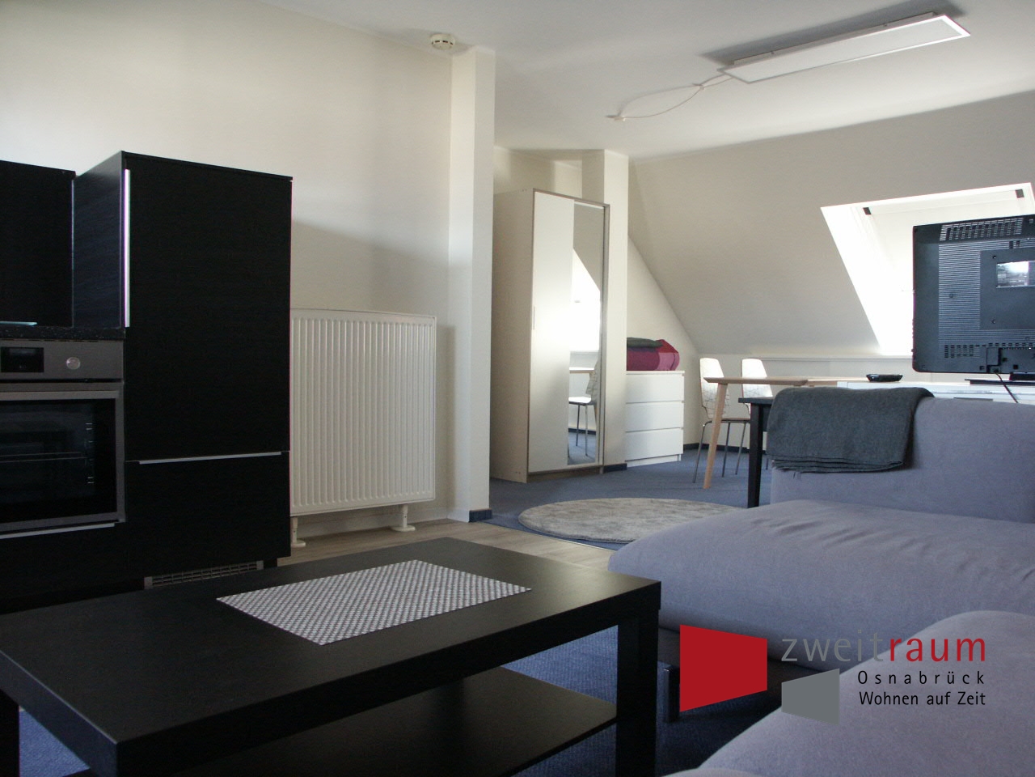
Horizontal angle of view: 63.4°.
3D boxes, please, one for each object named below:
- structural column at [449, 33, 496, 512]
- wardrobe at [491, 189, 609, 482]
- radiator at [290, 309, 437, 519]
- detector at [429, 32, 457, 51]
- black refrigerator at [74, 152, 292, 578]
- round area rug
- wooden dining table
[{"bbox_3d":[-0.242,-0.528,4.411,0.158,2.435,0.178,-1,2,-41],"label":"structural column"},{"bbox_3d":[0.174,-0.369,6.251,0.554,2.029,0.842,2,2,44],"label":"wardrobe"},{"bbox_3d":[-0.771,0.103,3.933,0.871,0.921,0.109,-1,2,-41],"label":"radiator"},{"bbox_3d":[-0.367,-1.713,4.133,0.114,0.047,0.114,1,2,0],"label":"detector"},{"bbox_3d":[-1.276,-0.041,3.184,0.604,1.499,0.604,-1,2,-41],"label":"black refrigerator"},{"bbox_3d":[0.711,0.688,4.390,1.346,0.030,1.346,1,2,0],"label":"round area rug"},{"bbox_3d":[2.019,0.306,5.982,0.752,0.742,1.366,2,2,44],"label":"wooden dining table"}]

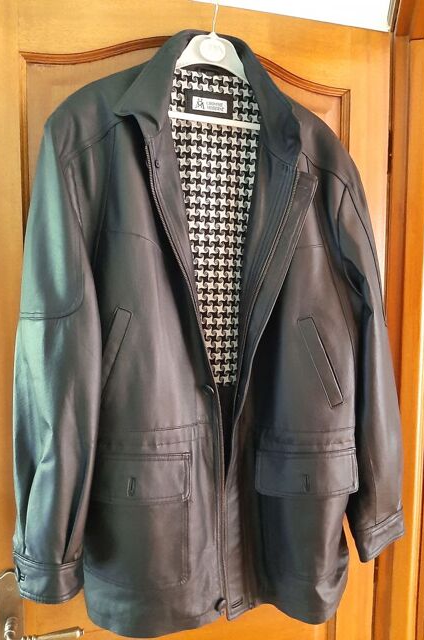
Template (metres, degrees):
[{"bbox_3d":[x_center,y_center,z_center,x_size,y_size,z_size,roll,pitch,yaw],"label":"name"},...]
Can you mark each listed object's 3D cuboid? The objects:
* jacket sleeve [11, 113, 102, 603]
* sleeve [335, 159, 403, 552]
[{"bbox_3d":[-0.216,0.053,0.670,0.125,0.660,0.145,-1,5,-15],"label":"jacket sleeve"},{"bbox_3d":[0.271,0.079,0.830,0.120,0.655,0.145,-5,6,-14],"label":"sleeve"}]

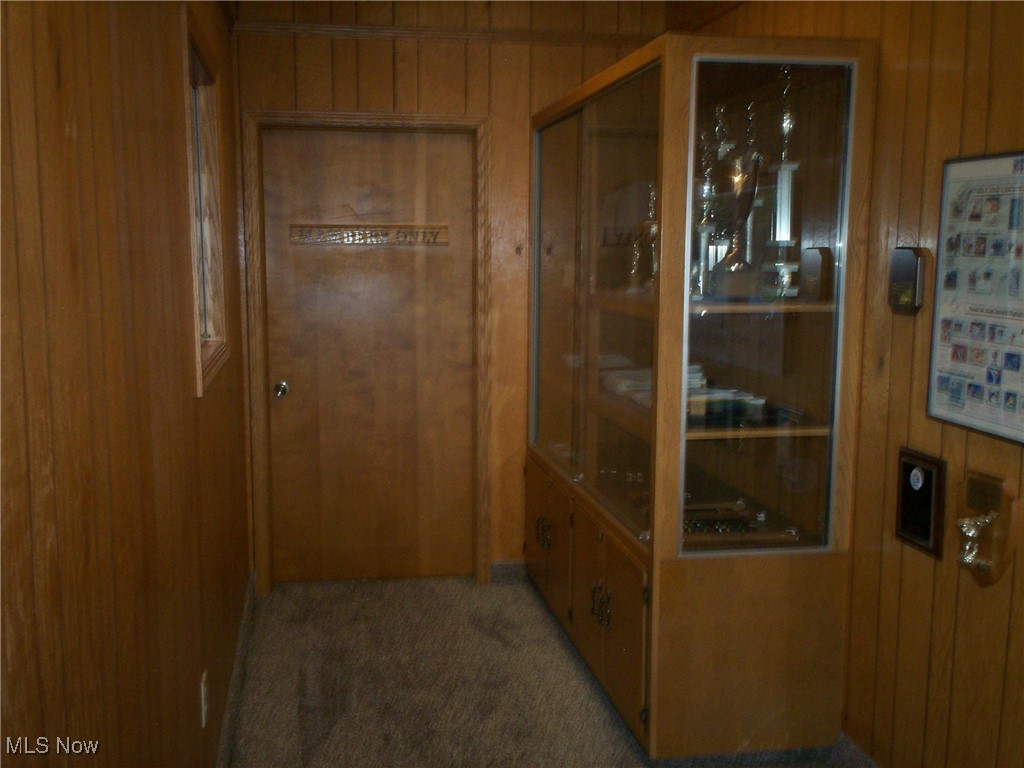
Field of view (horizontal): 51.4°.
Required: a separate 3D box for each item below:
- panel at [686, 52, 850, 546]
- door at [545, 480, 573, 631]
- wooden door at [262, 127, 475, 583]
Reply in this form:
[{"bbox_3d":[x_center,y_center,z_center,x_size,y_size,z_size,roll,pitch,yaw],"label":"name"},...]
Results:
[{"bbox_3d":[0.714,-0.198,3.009,0.461,1.390,0.018,-1,7,-10],"label":"panel"},{"bbox_3d":[0.194,0.663,4.283,0.020,0.524,0.453,-1,7,-10],"label":"door"},{"bbox_3d":[-0.622,-0.106,4.769,0.920,2.012,0.045,-1,7,-10],"label":"wooden door"}]

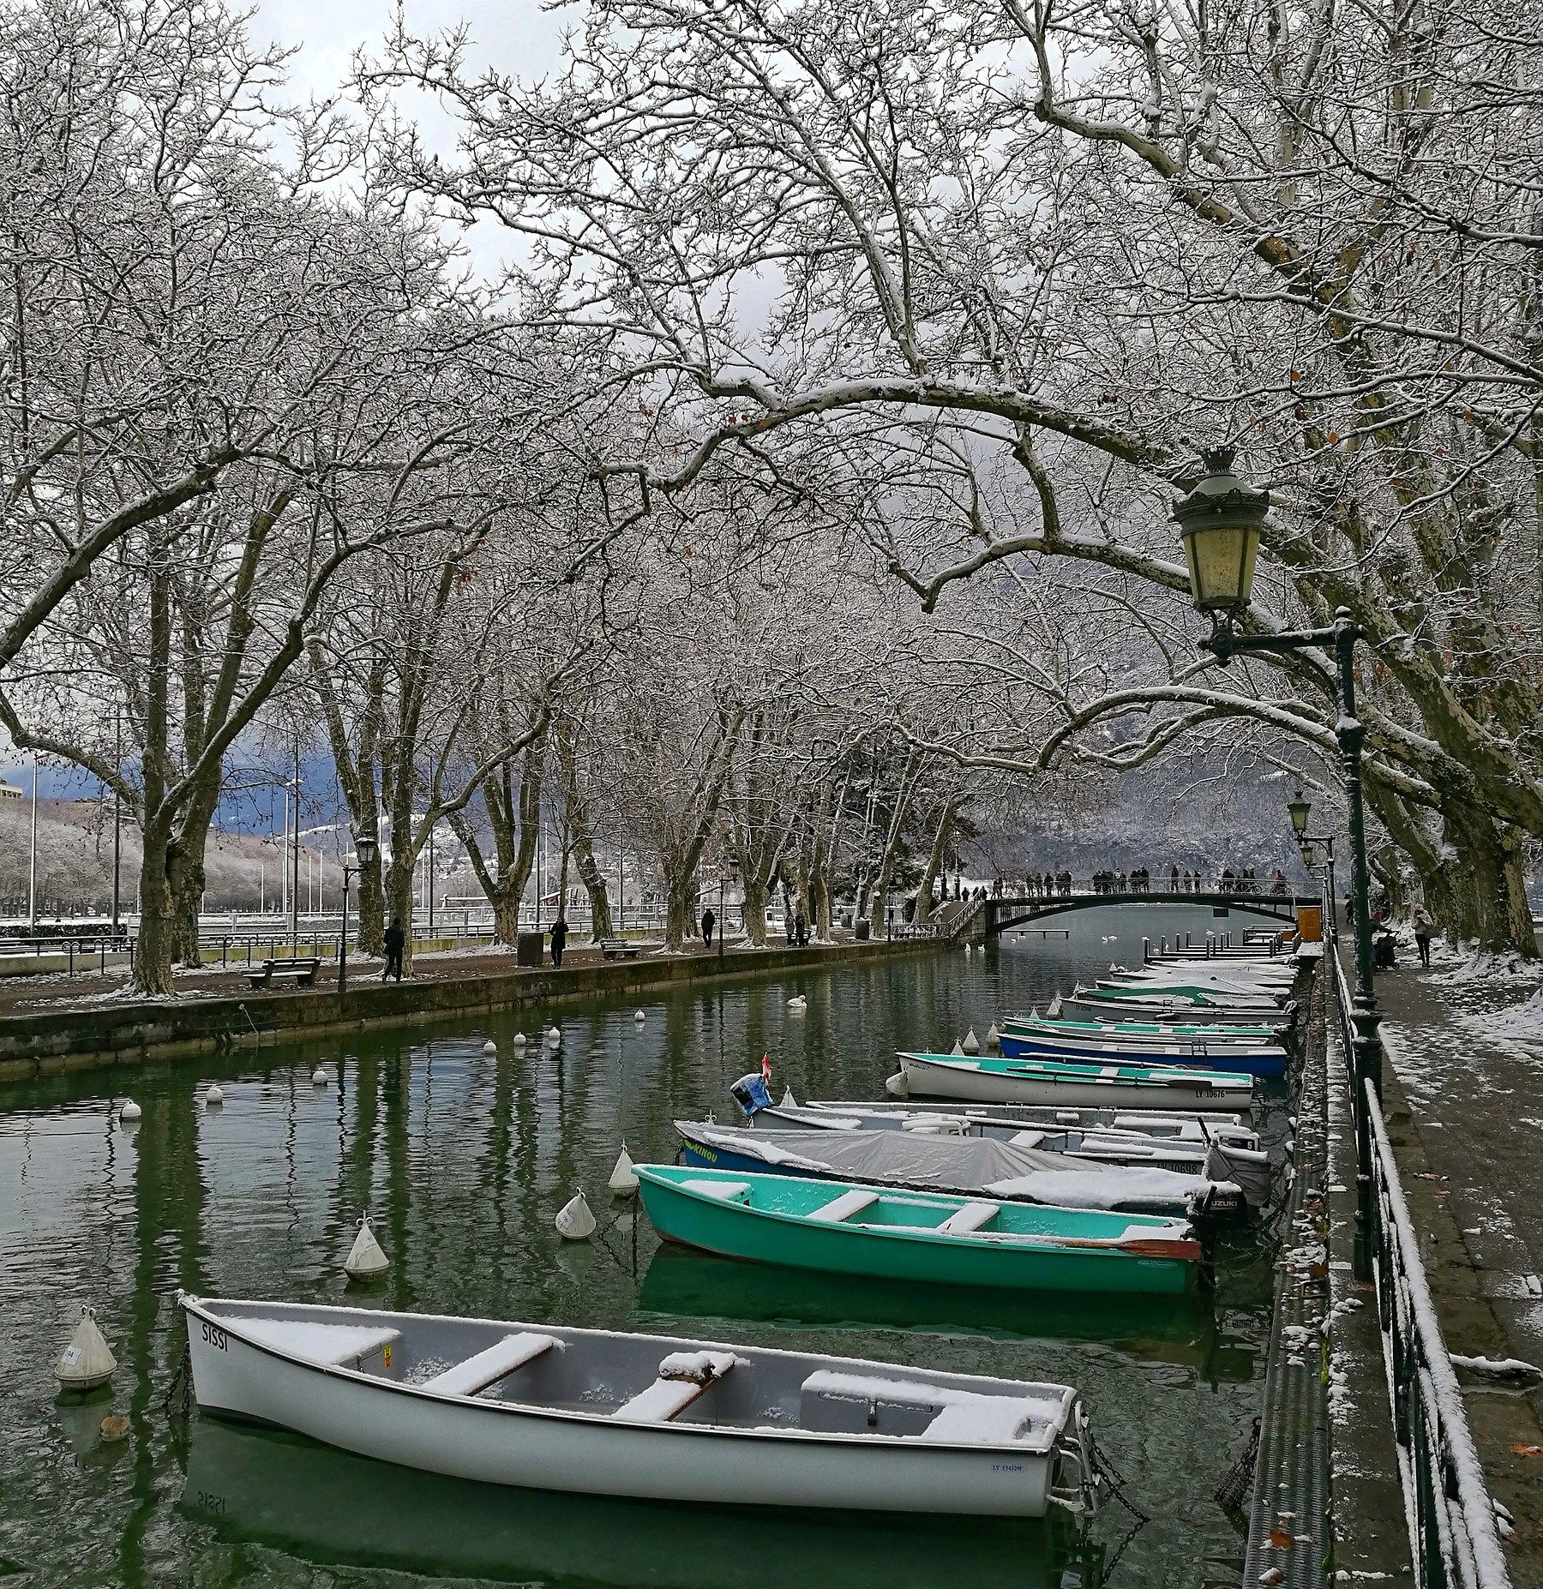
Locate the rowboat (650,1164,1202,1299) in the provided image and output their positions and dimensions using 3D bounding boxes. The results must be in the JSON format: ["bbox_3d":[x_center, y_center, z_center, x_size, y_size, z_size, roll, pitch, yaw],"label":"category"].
[{"bbox_3d":[1.095,3.615,13.512,4.746,0.730,1.650,-1,-4,14],"label":"rowboat"}]

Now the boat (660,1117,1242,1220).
[{"bbox_3d":[1.640,3.692,15.617,5.507,0.860,1.600,-1,-4,18],"label":"boat"}]

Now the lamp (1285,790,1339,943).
[{"bbox_3d":[10.285,1.835,30.421,0.880,3.820,0.450,-1,-4,19],"label":"lamp"}]

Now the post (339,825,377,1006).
[{"bbox_3d":[-10.047,2.857,38.895,0.880,3.820,0.450,-1,-4,19],"label":"post"}]

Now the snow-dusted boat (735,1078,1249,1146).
[{"bbox_3d":[3.014,4.083,19.475,5.427,0.600,1.600,-1,-4,11],"label":"snow-dusted boat"}]

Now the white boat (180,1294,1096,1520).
[{"bbox_3d":[-0.915,3.286,8.804,5.144,0.750,1.500,-1,-4,11],"label":"white boat"}]

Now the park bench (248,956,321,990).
[{"bbox_3d":[-12.643,4.554,41.413,0.680,0.760,2.200,-1,-4,19],"label":"park bench"}]

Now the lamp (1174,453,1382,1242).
[{"bbox_3d":[2.353,0.271,7.467,0.880,3.820,0.450,-1,-4,19],"label":"lamp"}]

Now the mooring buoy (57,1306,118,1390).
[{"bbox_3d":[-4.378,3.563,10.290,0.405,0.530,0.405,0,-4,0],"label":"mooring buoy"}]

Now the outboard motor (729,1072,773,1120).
[{"bbox_3d":[-0.210,3.398,17.745,0.420,0.580,0.360,-19,-8,11],"label":"outboard motor"}]

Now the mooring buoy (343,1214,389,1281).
[{"bbox_3d":[-3.306,3.720,13.115,0.385,0.560,0.385,0,-4,0],"label":"mooring buoy"}]

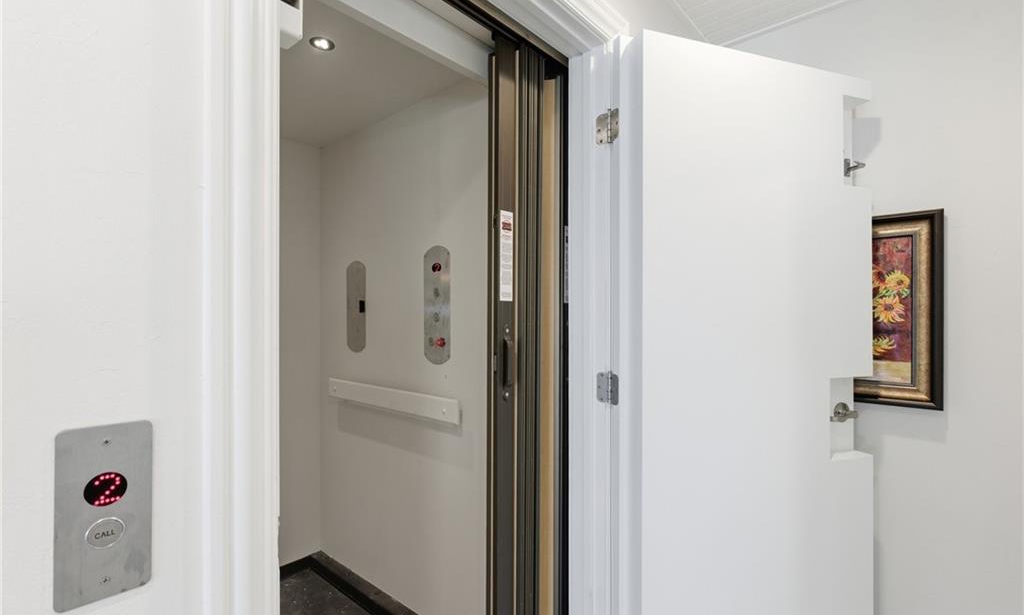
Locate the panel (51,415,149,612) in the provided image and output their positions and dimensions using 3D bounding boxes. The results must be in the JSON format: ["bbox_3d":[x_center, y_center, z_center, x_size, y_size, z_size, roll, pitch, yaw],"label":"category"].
[{"bbox_3d":[-0.455,0.230,0.510,0.008,0.192,0.083,0,-1,42],"label":"panel"}]

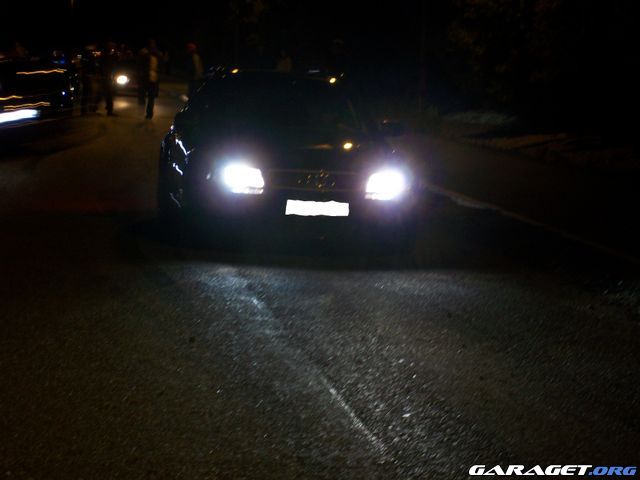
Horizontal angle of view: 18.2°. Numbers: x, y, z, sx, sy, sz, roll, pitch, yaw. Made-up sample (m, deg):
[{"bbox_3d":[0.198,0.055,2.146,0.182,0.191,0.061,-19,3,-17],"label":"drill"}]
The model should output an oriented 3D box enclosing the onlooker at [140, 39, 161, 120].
[{"bbox_3d":[-3.693,-3.518,43.500,0.560,1.760,0.400,1,5,-14],"label":"onlooker"}]

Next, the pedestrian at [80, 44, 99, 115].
[{"bbox_3d":[-5.252,-3.657,45.500,0.420,1.680,0.550,6,6,36],"label":"pedestrian"}]

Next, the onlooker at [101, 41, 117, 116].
[{"bbox_3d":[-4.766,-3.640,45.000,0.500,1.740,0.420,-3,7,-45],"label":"onlooker"}]

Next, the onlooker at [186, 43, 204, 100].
[{"bbox_3d":[-2.814,-3.646,45.500,0.420,1.760,0.520,-2,6,-37],"label":"onlooker"}]

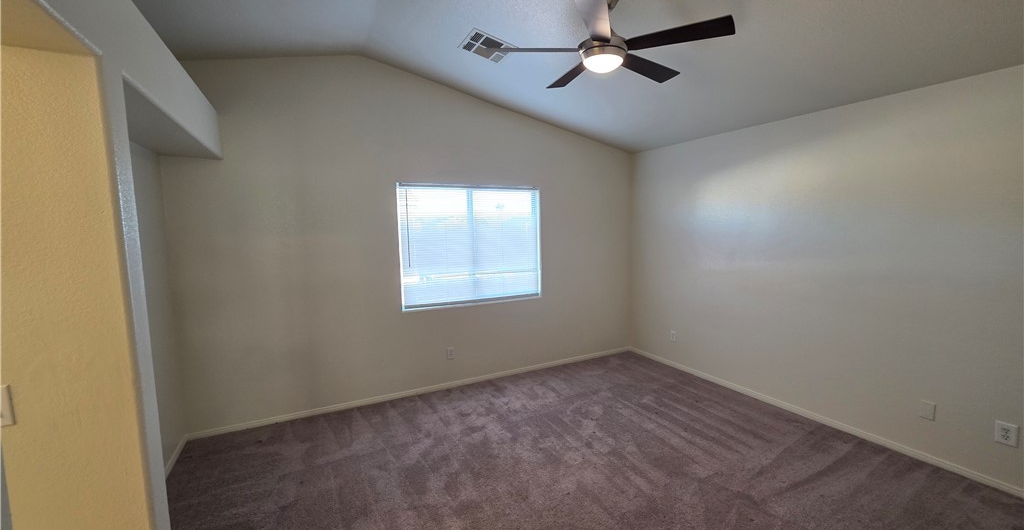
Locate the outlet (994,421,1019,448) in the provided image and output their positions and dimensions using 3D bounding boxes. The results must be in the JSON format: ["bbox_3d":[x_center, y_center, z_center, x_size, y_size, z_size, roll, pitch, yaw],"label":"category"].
[{"bbox_3d":[2.890,0.990,2.246,0.008,0.120,0.076,-3,6,-28],"label":"outlet"}]

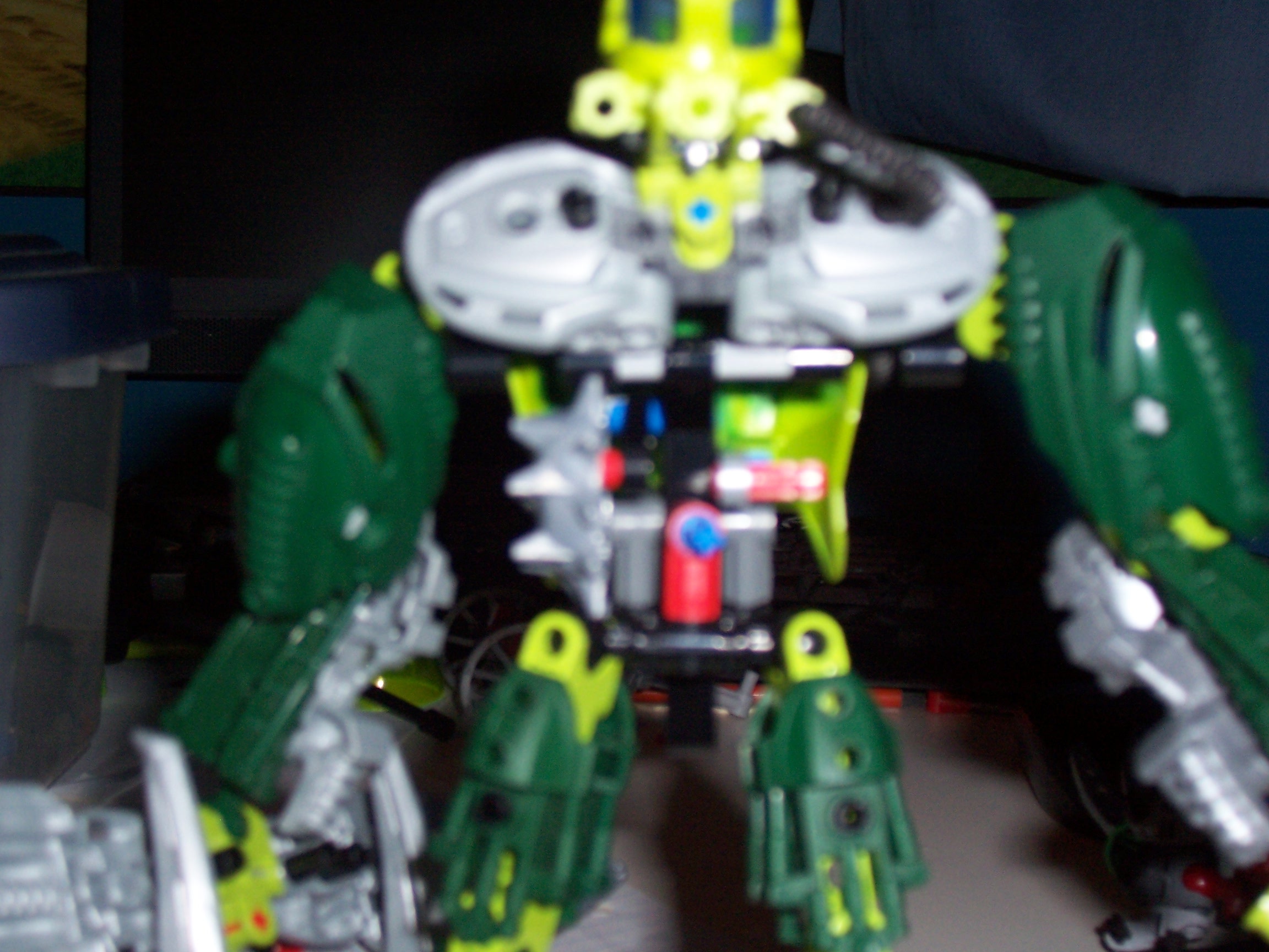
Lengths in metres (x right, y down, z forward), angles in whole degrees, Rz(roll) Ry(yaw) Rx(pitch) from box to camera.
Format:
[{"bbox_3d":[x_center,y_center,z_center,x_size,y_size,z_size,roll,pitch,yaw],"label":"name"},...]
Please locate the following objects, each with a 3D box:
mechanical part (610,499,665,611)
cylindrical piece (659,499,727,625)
[{"bbox_3d":[0.001,0.012,0.285,0.008,0.016,0.008,0,8,0],"label":"mechanical part"},{"bbox_3d":[0.008,0.012,0.265,0.007,0.016,0.008,0,8,0],"label":"cylindrical piece"}]

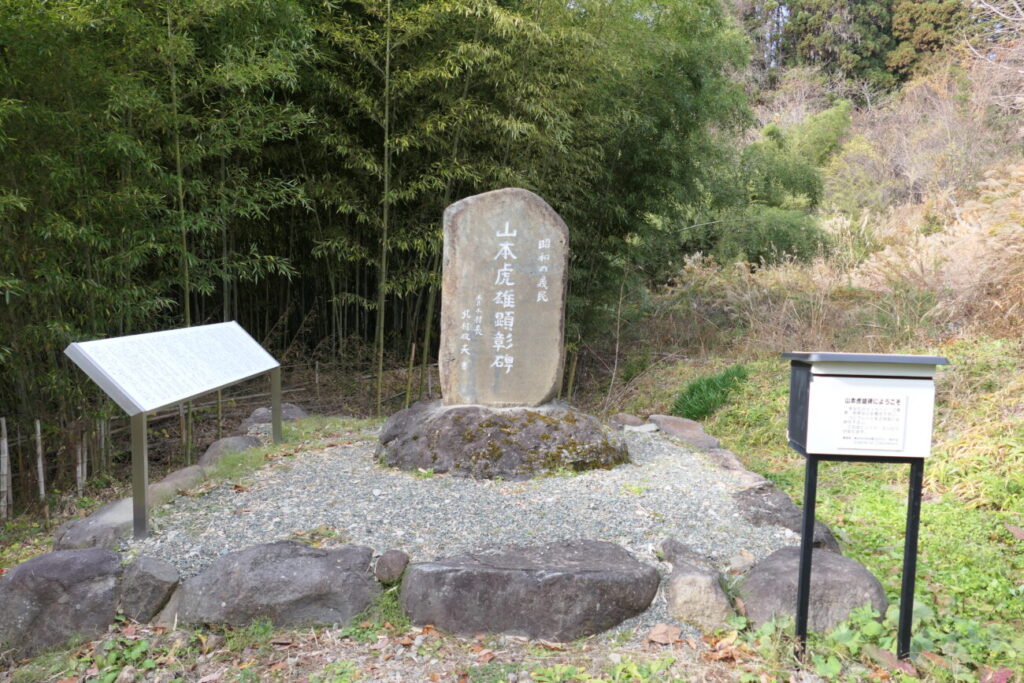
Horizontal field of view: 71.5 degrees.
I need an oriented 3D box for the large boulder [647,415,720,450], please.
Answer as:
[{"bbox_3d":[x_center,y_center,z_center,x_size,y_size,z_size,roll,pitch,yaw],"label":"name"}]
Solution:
[{"bbox_3d":[1.546,0.842,6.314,0.420,0.160,1.000,-1,5,-15],"label":"large boulder"}]

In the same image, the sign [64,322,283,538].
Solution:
[{"bbox_3d":[-2.109,0.444,4.763,0.396,1.041,2.035,0,5,2],"label":"sign"}]

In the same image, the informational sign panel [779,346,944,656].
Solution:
[{"bbox_3d":[1.427,0.666,2.947,0.540,1.265,0.360,1,5,4],"label":"informational sign panel"}]

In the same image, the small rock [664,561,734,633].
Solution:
[{"bbox_3d":[0.844,1.157,3.240,0.290,0.230,0.360,-1,5,-15],"label":"small rock"}]

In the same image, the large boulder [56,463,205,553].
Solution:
[{"bbox_3d":[-2.225,0.989,4.432,0.500,0.230,1.250,1,5,8],"label":"large boulder"}]

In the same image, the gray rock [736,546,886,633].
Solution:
[{"bbox_3d":[1.404,1.118,3.377,0.660,0.290,0.480,0,5,0],"label":"gray rock"}]

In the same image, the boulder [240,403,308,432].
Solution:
[{"bbox_3d":[-2.304,0.745,7.040,0.620,0.290,0.500,-1,5,-20],"label":"boulder"}]

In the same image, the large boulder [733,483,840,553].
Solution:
[{"bbox_3d":[1.595,1.032,4.102,0.430,0.240,0.880,-1,5,-12],"label":"large boulder"}]

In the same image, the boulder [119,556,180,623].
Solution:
[{"bbox_3d":[-1.706,1.140,3.340,0.270,0.220,0.330,-1,5,-10],"label":"boulder"}]

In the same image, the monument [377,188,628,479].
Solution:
[{"bbox_3d":[-0.049,-0.145,5.558,1.950,2.100,1.350,0,5,0],"label":"monument"}]

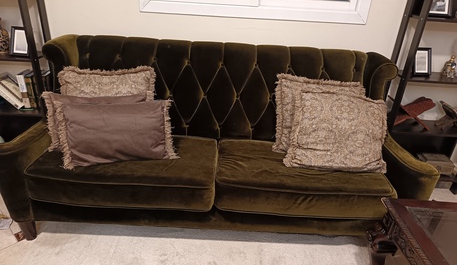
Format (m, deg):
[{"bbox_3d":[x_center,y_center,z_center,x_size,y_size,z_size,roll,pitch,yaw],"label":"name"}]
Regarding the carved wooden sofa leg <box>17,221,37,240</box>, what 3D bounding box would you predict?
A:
[{"bbox_3d":[-1.067,0.506,1.698,0.060,0.125,0.060,3,27,-1],"label":"carved wooden sofa leg"}]

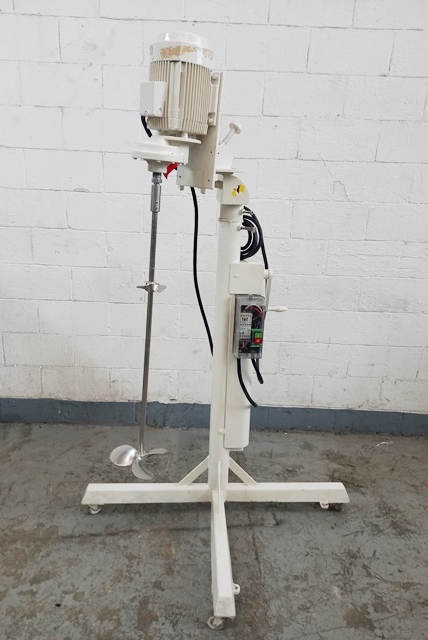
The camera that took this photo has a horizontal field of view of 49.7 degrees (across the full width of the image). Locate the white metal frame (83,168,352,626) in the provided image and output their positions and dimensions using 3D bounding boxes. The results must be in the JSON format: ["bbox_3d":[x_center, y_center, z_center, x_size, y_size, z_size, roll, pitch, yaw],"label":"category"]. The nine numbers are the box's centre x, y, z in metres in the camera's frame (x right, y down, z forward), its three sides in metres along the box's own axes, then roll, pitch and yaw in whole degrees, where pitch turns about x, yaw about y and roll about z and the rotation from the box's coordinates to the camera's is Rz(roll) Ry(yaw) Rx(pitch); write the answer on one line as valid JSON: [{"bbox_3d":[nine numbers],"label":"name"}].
[{"bbox_3d":[0.045,0.174,1.938,1.220,1.500,1.210,1,17,-3],"label":"white metal frame"}]

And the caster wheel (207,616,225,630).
[{"bbox_3d":[0.008,1.029,1.590,0.062,0.062,0.036,2,17,-1],"label":"caster wheel"}]

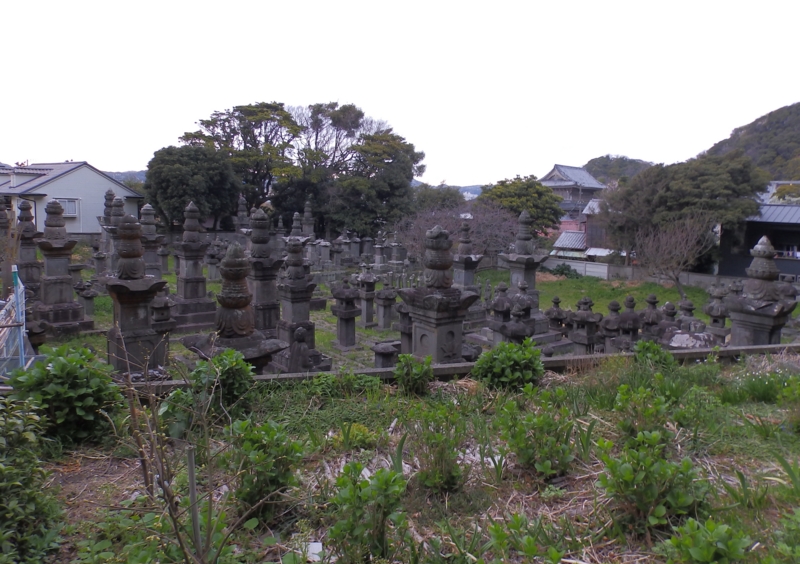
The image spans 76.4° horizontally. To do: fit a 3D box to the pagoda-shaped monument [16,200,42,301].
[{"bbox_3d":[-13.874,-1.156,18.997,1.300,3.700,1.300,-4,8,-39],"label":"pagoda-shaped monument"}]

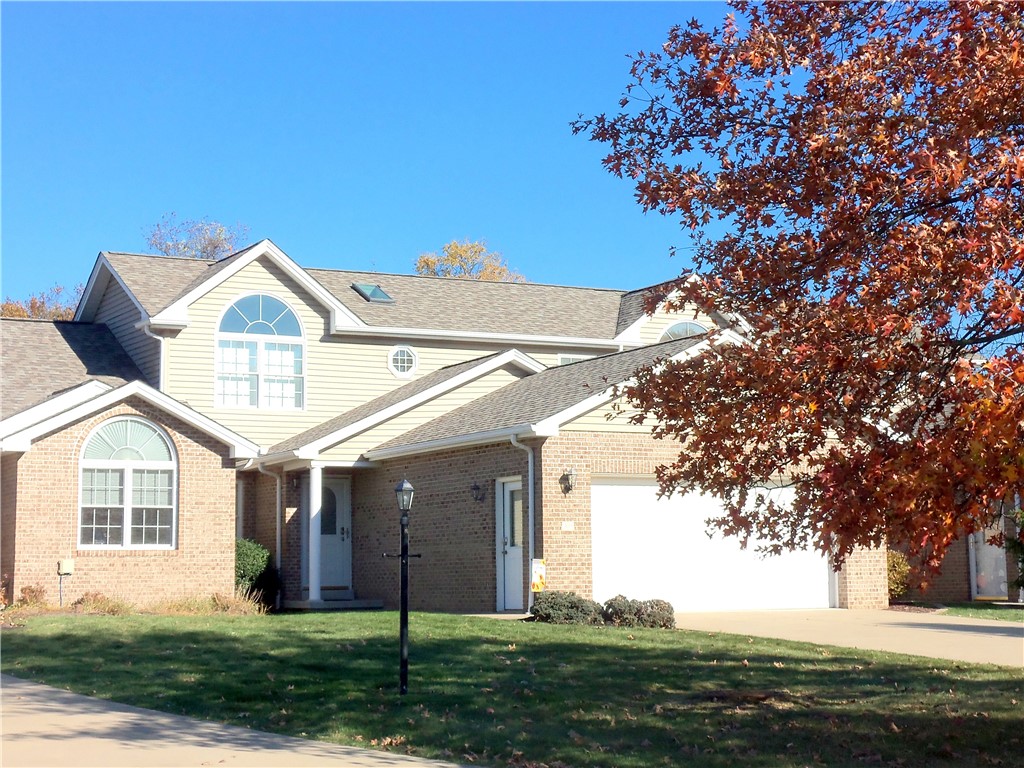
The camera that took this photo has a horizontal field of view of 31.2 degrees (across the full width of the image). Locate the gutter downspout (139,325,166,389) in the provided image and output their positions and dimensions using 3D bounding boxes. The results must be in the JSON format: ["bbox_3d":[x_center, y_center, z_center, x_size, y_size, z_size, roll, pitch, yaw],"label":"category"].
[{"bbox_3d":[-6.258,-0.456,32.150,0.400,1.240,0.100,3,-7,-29],"label":"gutter downspout"}]

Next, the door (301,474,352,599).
[{"bbox_3d":[-3.572,2.893,35.180,1.021,2.274,0.130,3,-7,-27],"label":"door"}]

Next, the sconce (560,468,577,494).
[{"bbox_3d":[0.846,1.478,27.638,0.170,0.400,0.230,3,-7,-29],"label":"sconce"}]

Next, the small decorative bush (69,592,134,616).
[{"bbox_3d":[-6.468,3.474,28.900,0.950,0.380,0.700,3,-7,-29],"label":"small decorative bush"}]

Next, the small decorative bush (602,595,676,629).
[{"bbox_3d":[1.797,3.206,25.850,1.020,0.490,1.000,3,-7,-29],"label":"small decorative bush"}]

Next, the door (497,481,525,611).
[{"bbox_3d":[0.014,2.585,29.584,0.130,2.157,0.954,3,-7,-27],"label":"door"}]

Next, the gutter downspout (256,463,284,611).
[{"bbox_3d":[-4.621,2.893,34.879,0.454,2.796,0.090,3,-7,-27],"label":"gutter downspout"}]

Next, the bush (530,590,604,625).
[{"bbox_3d":[0.805,3.241,26.600,1.050,0.500,1.000,3,-7,-29],"label":"bush"}]

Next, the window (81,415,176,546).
[{"bbox_3d":[-6.570,1.690,31.348,1.706,2.270,0.130,3,-7,-27],"label":"window"}]

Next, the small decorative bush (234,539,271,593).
[{"bbox_3d":[-4.647,3.225,31.800,0.920,1.050,0.900,3,-7,-29],"label":"small decorative bush"}]

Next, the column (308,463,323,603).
[{"bbox_3d":[-3.420,2.596,31.950,0.240,2.420,0.240,-1,-6,0],"label":"column"}]

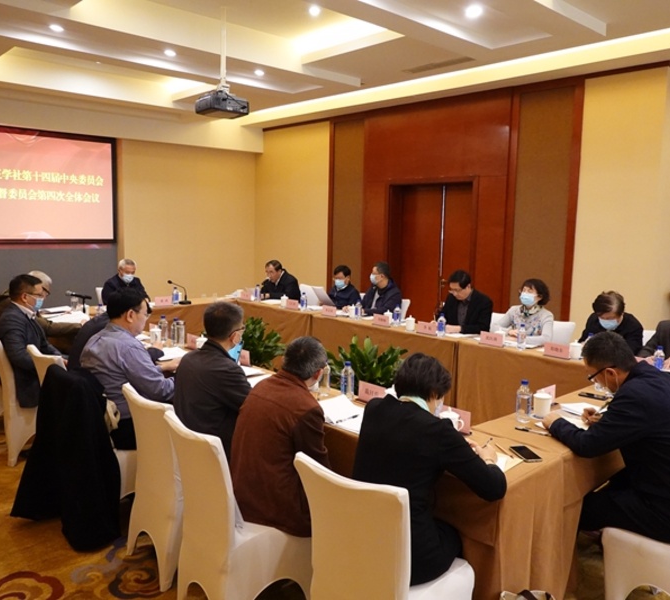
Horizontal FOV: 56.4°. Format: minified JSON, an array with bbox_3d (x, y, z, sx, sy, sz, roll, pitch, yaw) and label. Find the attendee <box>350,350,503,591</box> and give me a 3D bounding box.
[{"bbox_3d":[0.365,0.796,2.332,0.560,1.210,0.720,8,9,43],"label":"attendee"}]

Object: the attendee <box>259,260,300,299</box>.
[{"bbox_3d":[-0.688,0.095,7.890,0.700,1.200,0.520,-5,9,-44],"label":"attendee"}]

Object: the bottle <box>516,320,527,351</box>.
[{"bbox_3d":[1.445,0.281,4.815,0.064,0.202,0.064,-6,10,-43],"label":"bottle"}]

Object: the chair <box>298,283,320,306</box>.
[{"bbox_3d":[-0.525,0.274,8.005,0.560,0.900,0.450,-6,10,-43],"label":"chair"}]

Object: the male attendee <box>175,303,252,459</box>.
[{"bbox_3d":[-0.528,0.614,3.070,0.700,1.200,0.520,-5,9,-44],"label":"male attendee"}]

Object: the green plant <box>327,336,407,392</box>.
[{"bbox_3d":[0.238,0.699,4.551,0.700,0.860,0.750,-5,9,-42],"label":"green plant"}]

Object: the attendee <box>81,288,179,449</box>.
[{"bbox_3d":[-1.036,0.572,3.570,0.750,1.240,0.580,-5,9,-43],"label":"attendee"}]

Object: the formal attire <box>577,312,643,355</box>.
[{"bbox_3d":[2.037,0.348,4.691,0.500,0.600,0.520,-5,9,-43],"label":"formal attire"}]

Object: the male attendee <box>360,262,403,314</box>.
[{"bbox_3d":[0.476,0.256,6.301,0.700,1.280,0.540,-5,9,-43],"label":"male attendee"}]

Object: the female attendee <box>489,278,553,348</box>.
[{"bbox_3d":[1.580,0.451,5.299,0.650,1.270,0.550,-6,10,-43],"label":"female attendee"}]

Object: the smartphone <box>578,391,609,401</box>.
[{"bbox_3d":[1.446,0.539,3.486,0.148,0.010,0.075,6,9,38],"label":"smartphone"}]

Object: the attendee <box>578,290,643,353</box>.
[{"bbox_3d":[2.004,0.540,4.677,0.500,1.200,0.620,8,10,44],"label":"attendee"}]

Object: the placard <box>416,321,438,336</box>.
[{"bbox_3d":[0.801,0.246,5.437,0.055,0.100,0.210,-6,10,-43],"label":"placard"}]

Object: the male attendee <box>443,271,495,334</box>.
[{"bbox_3d":[1.158,0.381,5.625,0.630,1.260,0.510,-5,9,-39],"label":"male attendee"}]

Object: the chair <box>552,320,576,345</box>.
[{"bbox_3d":[1.706,0.630,5.375,0.560,0.900,0.450,-6,10,-43],"label":"chair"}]

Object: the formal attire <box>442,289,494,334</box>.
[{"bbox_3d":[1.169,0.187,5.608,0.480,0.600,0.500,-5,9,-39],"label":"formal attire"}]

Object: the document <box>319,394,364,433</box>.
[{"bbox_3d":[0.062,0.522,2.945,0.310,0.030,0.380,-5,9,-43],"label":"document"}]

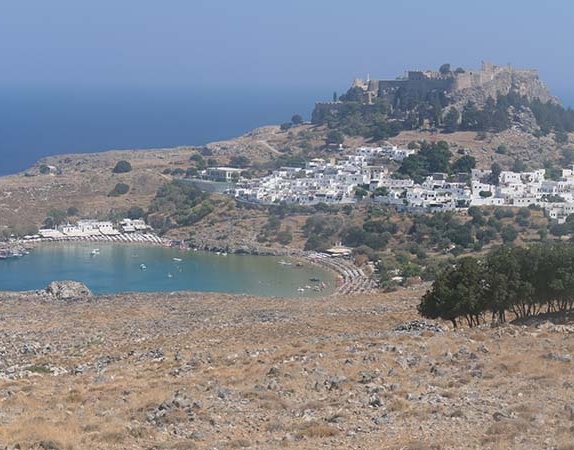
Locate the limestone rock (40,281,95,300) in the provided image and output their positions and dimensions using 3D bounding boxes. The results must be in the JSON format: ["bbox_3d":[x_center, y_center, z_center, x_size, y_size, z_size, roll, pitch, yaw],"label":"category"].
[{"bbox_3d":[-19.483,5.787,140.000,4.600,1.650,3.300,-1,5,-8],"label":"limestone rock"}]

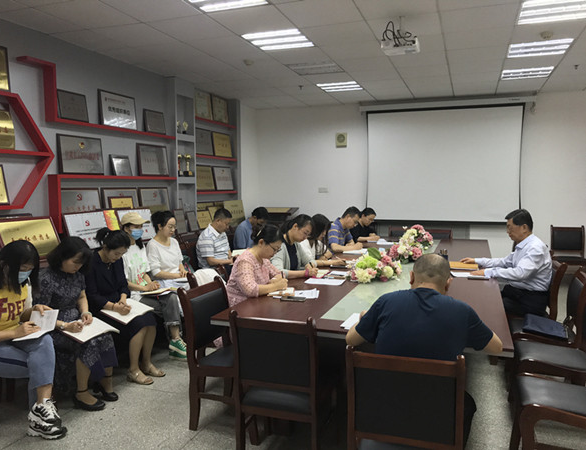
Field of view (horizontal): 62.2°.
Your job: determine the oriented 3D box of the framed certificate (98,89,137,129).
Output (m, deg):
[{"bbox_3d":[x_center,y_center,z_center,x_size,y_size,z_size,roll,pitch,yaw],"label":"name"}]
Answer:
[{"bbox_3d":[-1.976,-1.282,5.452,0.030,0.385,0.590,-4,3,20],"label":"framed certificate"}]

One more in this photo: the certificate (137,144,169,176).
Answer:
[{"bbox_3d":[-1.721,-0.796,6.007,0.040,0.380,0.560,-4,3,20],"label":"certificate"}]

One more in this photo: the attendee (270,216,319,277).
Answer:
[{"bbox_3d":[0.003,0.556,4.487,0.700,1.290,0.560,2,5,28],"label":"attendee"}]

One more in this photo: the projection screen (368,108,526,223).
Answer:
[{"bbox_3d":[2.409,-0.971,7.913,2.430,1.860,0.050,2,5,20],"label":"projection screen"}]

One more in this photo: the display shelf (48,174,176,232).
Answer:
[{"bbox_3d":[-1.895,-0.270,5.452,0.150,0.560,1.980,2,5,20],"label":"display shelf"}]

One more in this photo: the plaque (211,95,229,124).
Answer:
[{"bbox_3d":[-1.159,-1.827,7.741,0.030,0.390,0.500,-3,4,20],"label":"plaque"}]

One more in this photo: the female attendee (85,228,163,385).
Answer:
[{"bbox_3d":[-1.397,0.651,4.040,0.610,1.225,0.440,1,5,20],"label":"female attendee"}]

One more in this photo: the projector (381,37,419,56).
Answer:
[{"bbox_3d":[0.924,-1.528,4.148,0.300,0.090,0.240,1,5,20],"label":"projector"}]

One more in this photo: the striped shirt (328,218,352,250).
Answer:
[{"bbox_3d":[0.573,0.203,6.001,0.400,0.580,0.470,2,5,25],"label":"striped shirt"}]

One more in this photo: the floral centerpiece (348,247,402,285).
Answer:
[{"bbox_3d":[0.736,0.345,4.289,0.430,0.270,0.350,1,5,20],"label":"floral centerpiece"}]

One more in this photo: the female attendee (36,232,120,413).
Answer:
[{"bbox_3d":[-1.590,0.700,3.602,0.610,1.200,0.450,1,5,20],"label":"female attendee"}]

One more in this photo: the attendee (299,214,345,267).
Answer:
[{"bbox_3d":[0.246,0.523,5.264,0.650,1.260,0.460,1,5,20],"label":"attendee"}]

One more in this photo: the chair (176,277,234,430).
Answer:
[{"bbox_3d":[-0.421,0.861,3.240,0.510,0.935,0.460,2,5,22],"label":"chair"}]

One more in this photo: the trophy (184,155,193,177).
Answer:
[{"bbox_3d":[-1.445,-0.823,6.662,0.100,0.305,0.110,2,5,20],"label":"trophy"}]

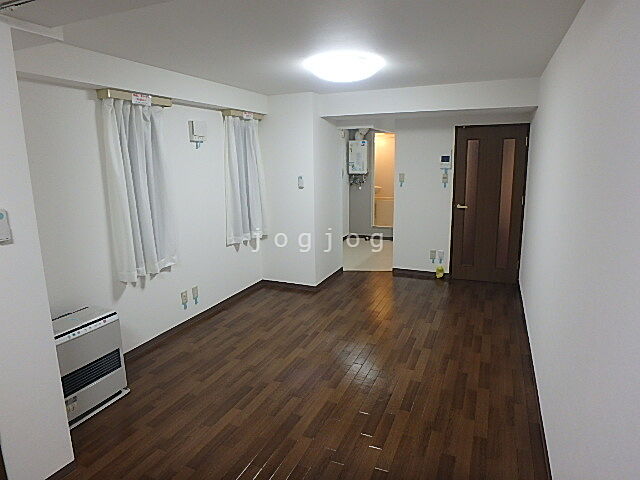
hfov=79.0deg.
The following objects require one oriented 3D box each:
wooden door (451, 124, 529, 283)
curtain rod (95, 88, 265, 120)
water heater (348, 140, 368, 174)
[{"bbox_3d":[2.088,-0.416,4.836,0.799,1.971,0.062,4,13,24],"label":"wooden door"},{"bbox_3d":[-1.118,-1.223,3.631,0.129,0.065,2.021,4,13,24],"label":"curtain rod"},{"bbox_3d":[0.757,-1.588,7.467,0.346,0.615,0.187,4,13,24],"label":"water heater"}]

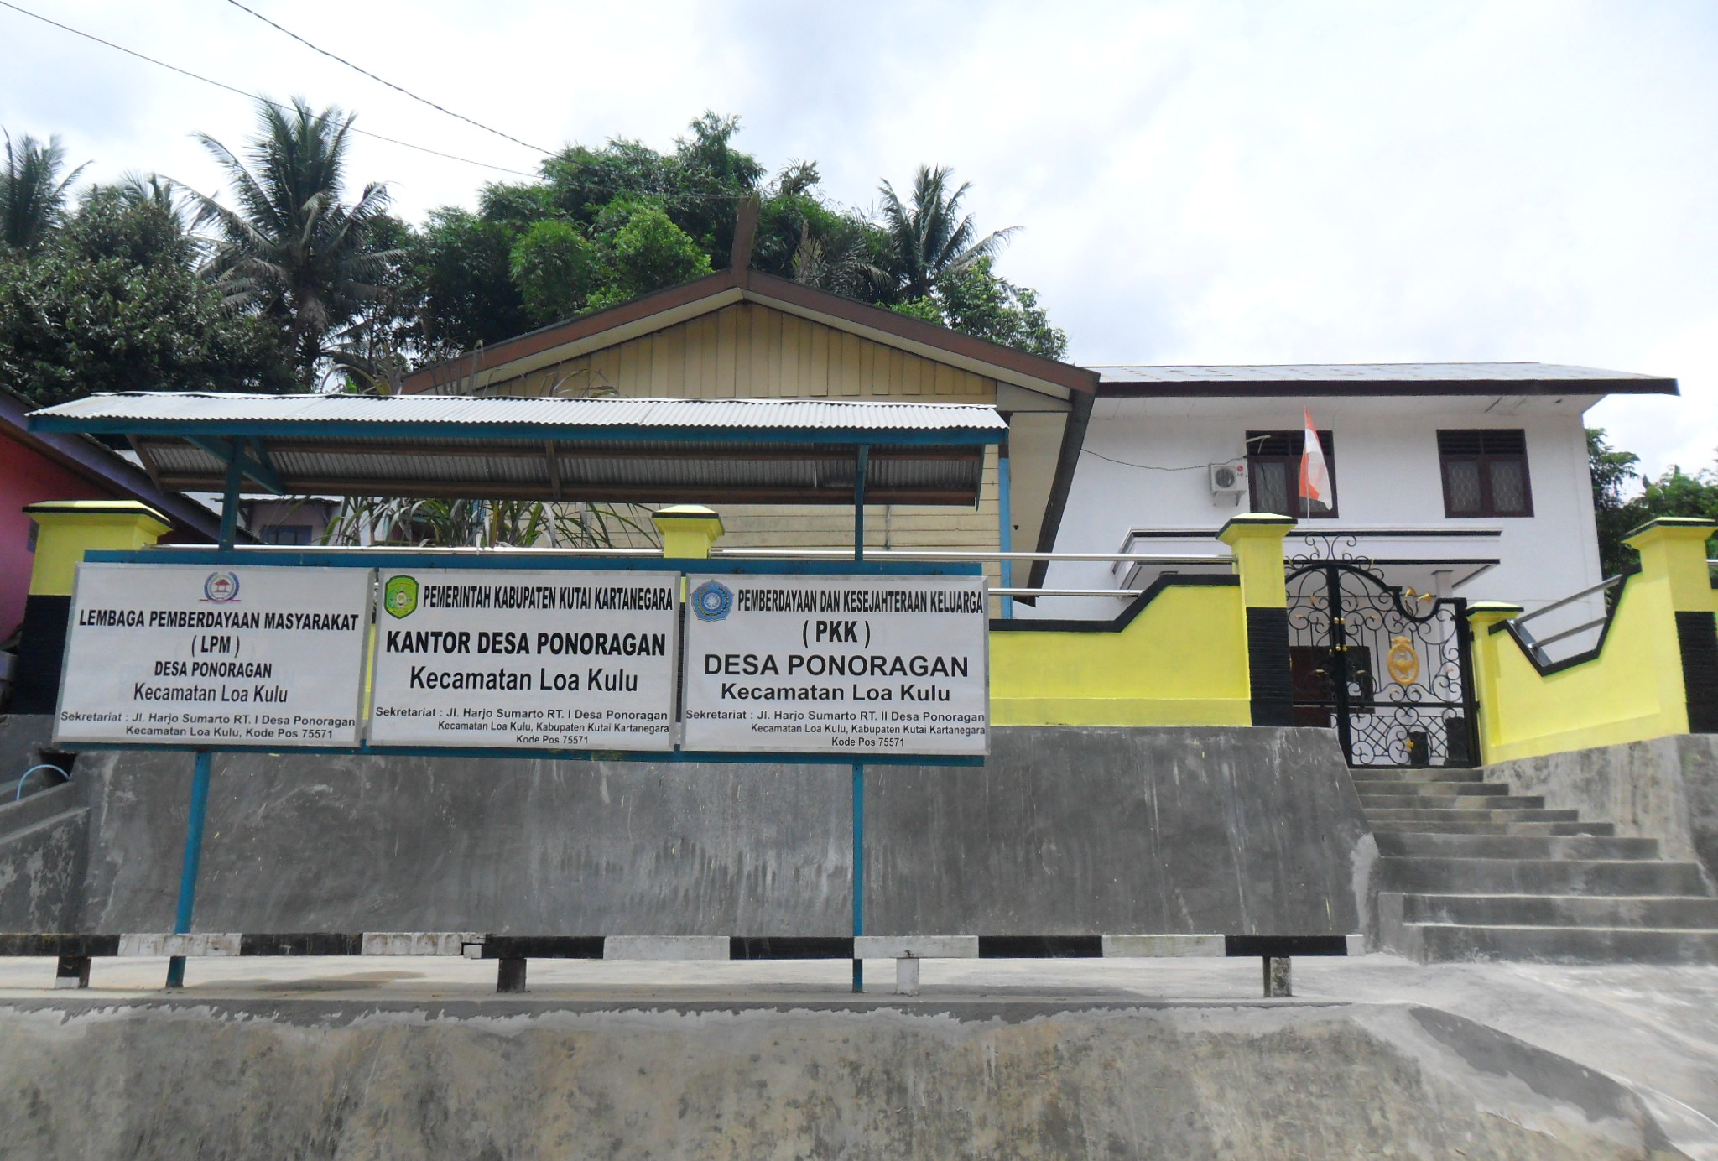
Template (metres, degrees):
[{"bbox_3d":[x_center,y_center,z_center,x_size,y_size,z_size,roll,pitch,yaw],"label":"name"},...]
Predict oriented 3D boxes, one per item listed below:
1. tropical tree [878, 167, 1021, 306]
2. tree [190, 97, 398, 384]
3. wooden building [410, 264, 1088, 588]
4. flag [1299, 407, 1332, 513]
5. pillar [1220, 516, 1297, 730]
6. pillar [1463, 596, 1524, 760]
[{"bbox_3d":[3.222,-12.028,55.851,7.000,11.600,7.000,1,-12,0],"label":"tropical tree"},{"bbox_3d":[-16.274,-8.224,38.605,7.000,12.600,7.000,1,-12,0],"label":"tree"},{"bbox_3d":[-0.696,0.539,18.011,6.700,4.610,11.340,0,-12,4],"label":"wooden building"},{"bbox_3d":[7.541,-2.004,22.151,0.580,1.830,0.350,0,-12,3],"label":"flag"},{"bbox_3d":[2.896,0.283,9.690,0.540,1.570,0.540,0,-12,1],"label":"pillar"},{"bbox_3d":[6.194,1.001,12.967,0.560,1.580,0.540,0,-12,1],"label":"pillar"}]

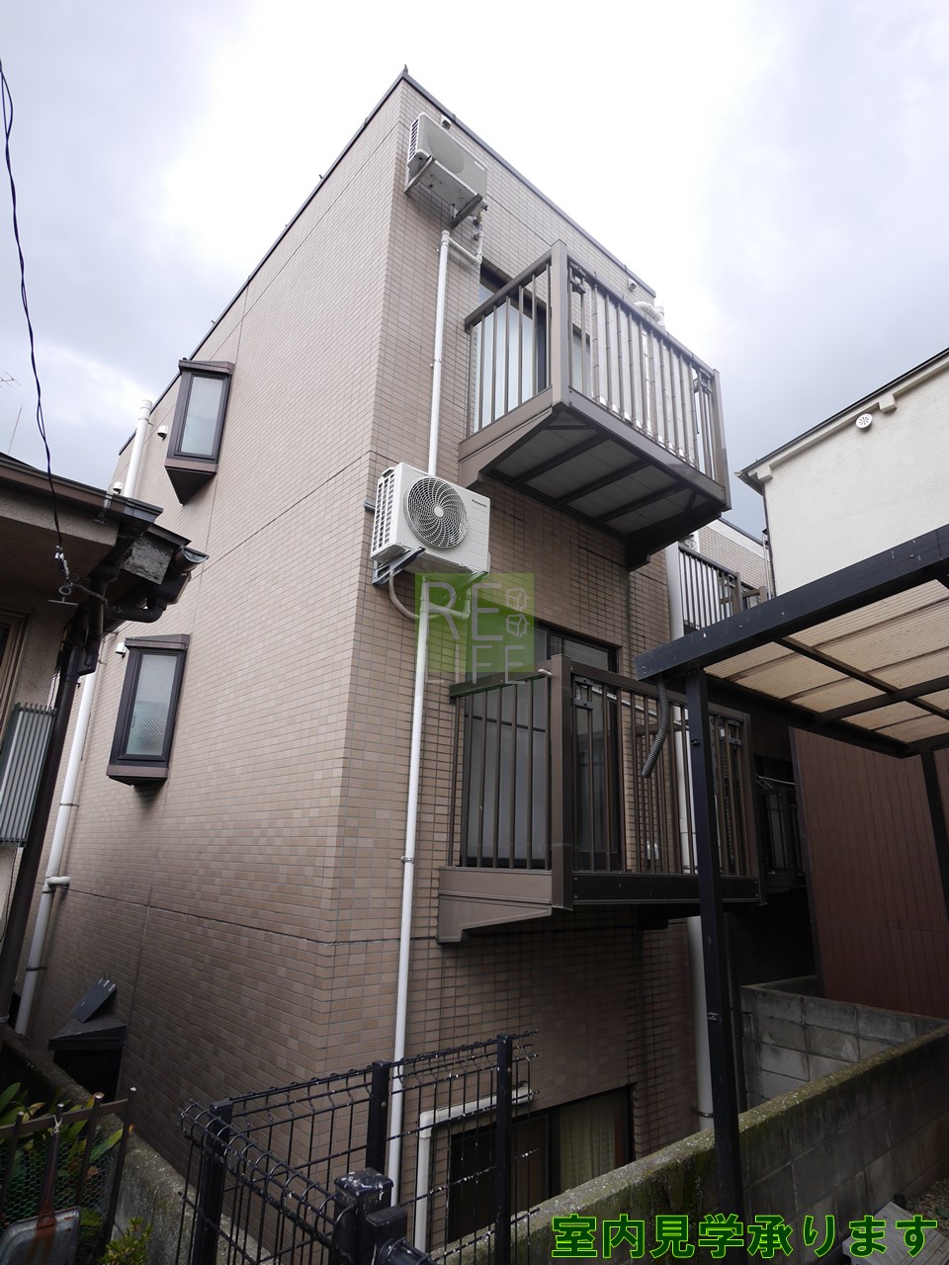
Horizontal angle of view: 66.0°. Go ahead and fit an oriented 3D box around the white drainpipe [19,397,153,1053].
[{"bbox_3d":[-4.306,0.603,8.195,0.120,7.400,0.120,17,-23,-38],"label":"white drainpipe"}]

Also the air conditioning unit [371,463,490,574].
[{"bbox_3d":[-0.229,-0.595,4.214,0.660,0.500,0.240,17,-23,-38],"label":"air conditioning unit"}]

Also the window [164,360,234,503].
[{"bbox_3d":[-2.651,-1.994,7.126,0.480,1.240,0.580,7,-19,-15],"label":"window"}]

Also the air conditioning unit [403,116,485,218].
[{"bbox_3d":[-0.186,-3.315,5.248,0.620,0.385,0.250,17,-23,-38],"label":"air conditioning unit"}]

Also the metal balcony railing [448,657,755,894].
[{"bbox_3d":[0.829,0.942,4.523,1.850,1.080,0.950,17,-23,-38],"label":"metal balcony railing"}]

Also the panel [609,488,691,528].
[{"bbox_3d":[1.417,-0.924,5.648,0.400,0.030,0.800,17,-23,-38],"label":"panel"}]

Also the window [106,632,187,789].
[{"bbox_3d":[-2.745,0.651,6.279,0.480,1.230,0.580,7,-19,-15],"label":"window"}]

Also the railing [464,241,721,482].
[{"bbox_3d":[0.921,-1.629,5.385,1.900,1.200,0.920,17,-23,-38],"label":"railing"}]

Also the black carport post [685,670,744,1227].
[{"bbox_3d":[0.965,1.351,2.913,0.070,2.440,0.065,19,-24,-42],"label":"black carport post"}]

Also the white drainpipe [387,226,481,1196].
[{"bbox_3d":[-0.183,0.142,4.414,0.400,6.370,0.070,17,-23,-38],"label":"white drainpipe"}]

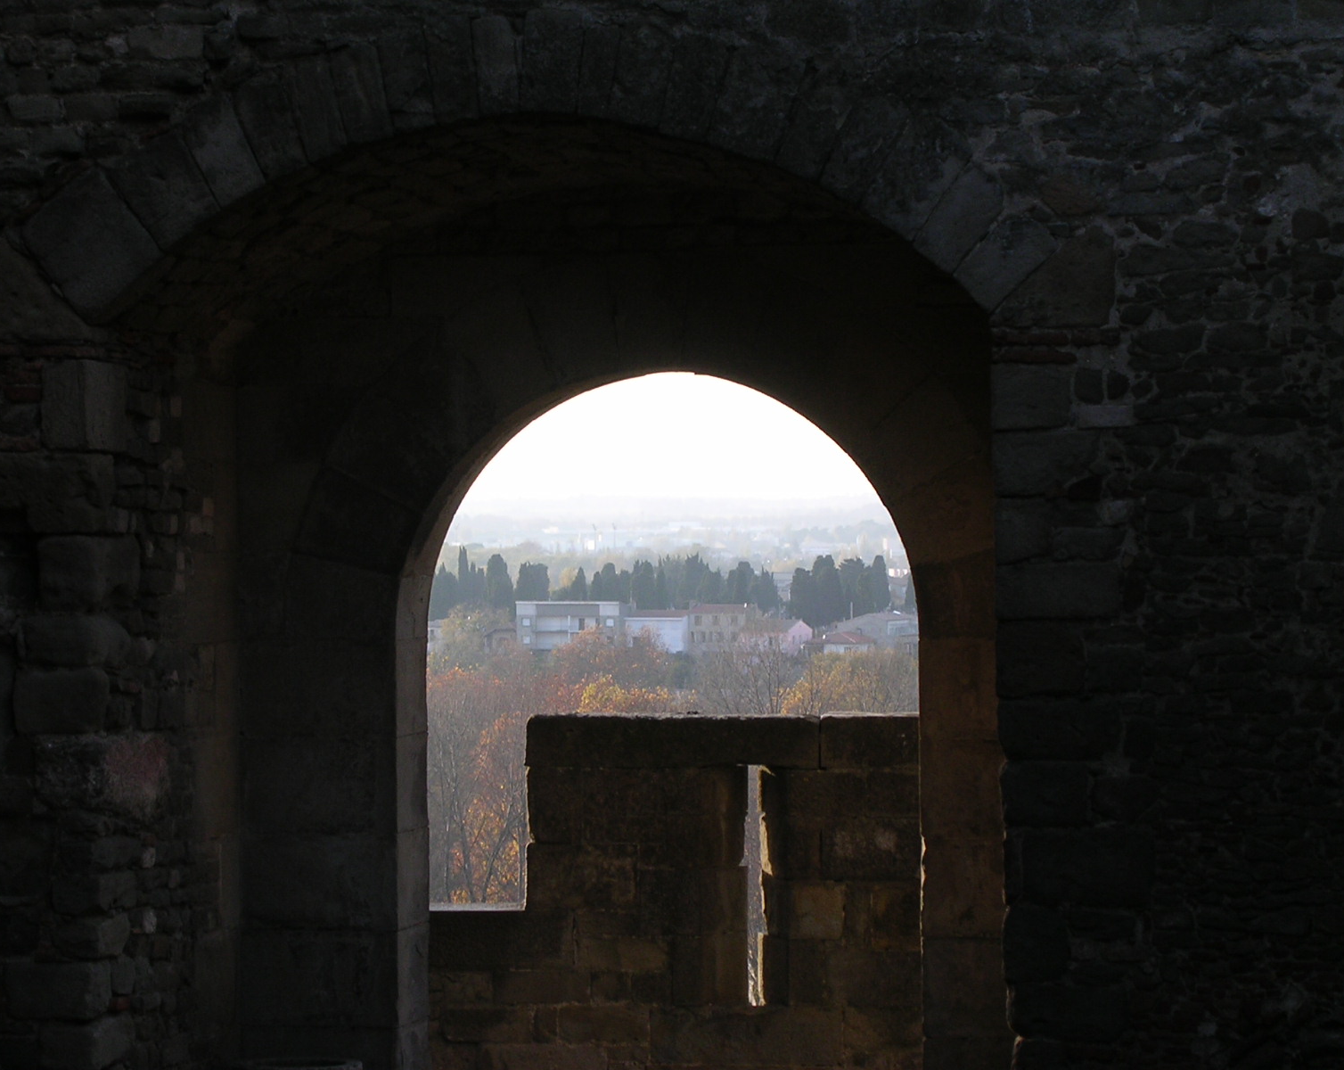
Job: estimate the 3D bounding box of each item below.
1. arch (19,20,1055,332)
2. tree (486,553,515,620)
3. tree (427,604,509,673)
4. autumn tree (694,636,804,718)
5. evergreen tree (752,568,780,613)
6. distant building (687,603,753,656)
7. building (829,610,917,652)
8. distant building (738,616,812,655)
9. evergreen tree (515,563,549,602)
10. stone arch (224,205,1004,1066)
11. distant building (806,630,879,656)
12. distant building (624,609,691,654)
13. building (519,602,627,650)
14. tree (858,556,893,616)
[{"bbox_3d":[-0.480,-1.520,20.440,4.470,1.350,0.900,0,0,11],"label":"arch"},{"bbox_3d":[-28.610,10.570,790.000,5.000,15.000,5.000,0,0,0],"label":"tree"},{"bbox_3d":[-28.010,14.950,660.000,11.000,10.500,10.500,0,0,0],"label":"tree"},{"bbox_3d":[6.860,17.740,420.000,10.000,18.000,9.500,0,0,0],"label":"autumn tree"},{"bbox_3d":[15.897,10.159,800.000,4.500,9.200,4.500,0,0,0],"label":"evergreen tree"},{"bbox_3d":[7.760,14.890,742.000,9.200,8.500,8.300,0,0,22],"label":"distant building"},{"bbox_3d":[32.581,15.037,735.000,16.000,6.800,11.000,0,0,10],"label":"building"},{"bbox_3d":[15.618,15.365,718.000,9.500,6.400,8.000,0,0,22],"label":"distant building"},{"bbox_3d":[-23.320,11.550,790.000,5.800,14.000,5.800,0,0,0],"label":"evergreen tree"},{"bbox_3d":[-0.150,0.585,21.500,3.670,4.100,0.700,0,0,11],"label":"stone arch"},{"bbox_3d":[25.730,16.860,715.000,9.500,4.800,7.500,0,0,22],"label":"distant building"},{"bbox_3d":[-2.370,15.320,746.000,9.500,7.300,8.000,0,0,20],"label":"distant building"},{"bbox_3d":[-15.727,14.424,739.000,16.400,8.600,10.000,0,0,8],"label":"building"},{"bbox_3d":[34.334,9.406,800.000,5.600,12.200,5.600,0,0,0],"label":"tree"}]

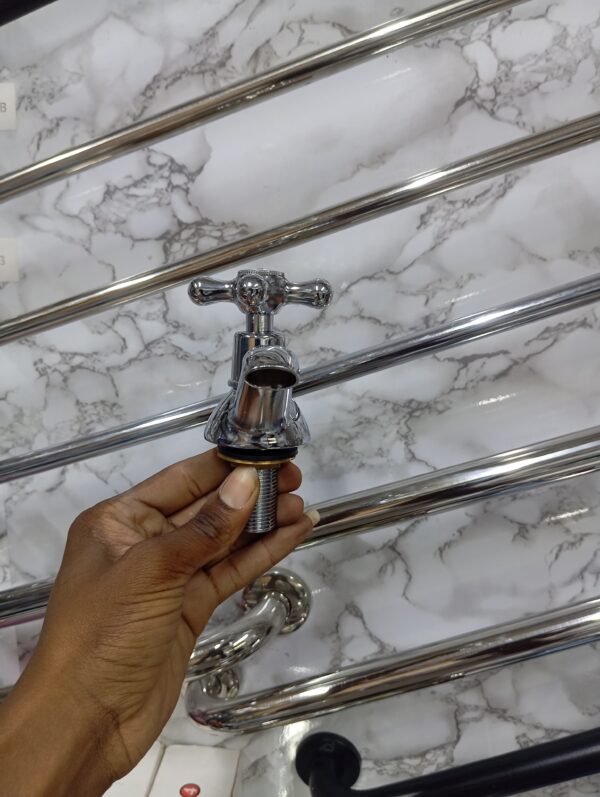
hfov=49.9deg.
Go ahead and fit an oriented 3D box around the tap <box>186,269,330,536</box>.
[{"bbox_3d":[-0.017,0.005,0.288,0.065,0.120,0.096,1,9,-9],"label":"tap"}]

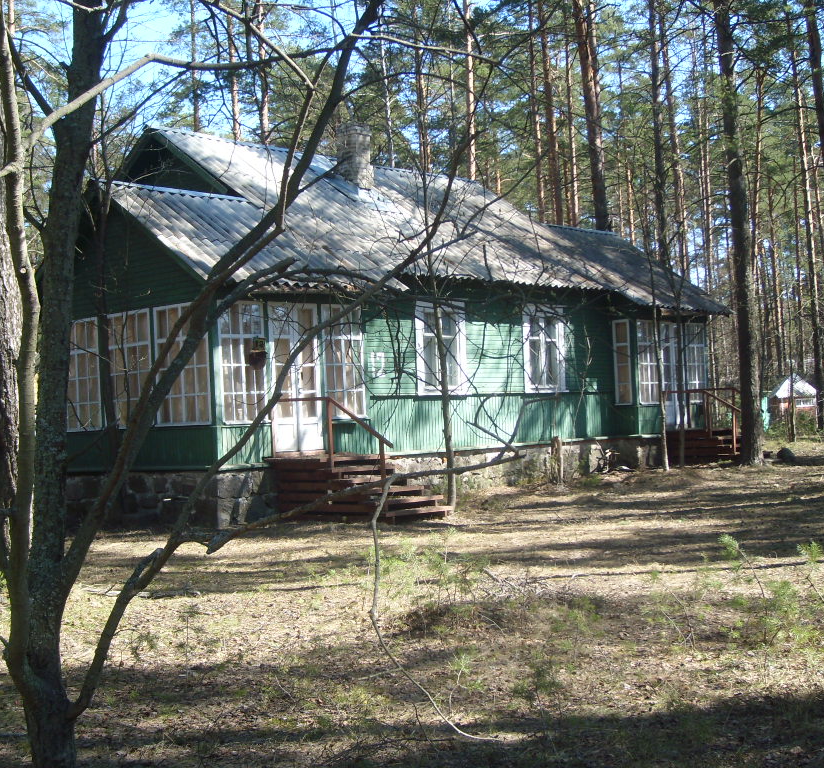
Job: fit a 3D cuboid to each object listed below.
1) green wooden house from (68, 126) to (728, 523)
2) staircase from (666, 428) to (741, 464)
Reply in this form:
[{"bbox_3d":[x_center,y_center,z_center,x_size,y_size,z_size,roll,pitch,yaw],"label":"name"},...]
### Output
[{"bbox_3d":[-1.015,-1.314,25.947,8.500,6.830,15.150,-4,-2,41],"label":"green wooden house"},{"bbox_3d":[6.502,1.307,27.371,1.730,0.770,1.420,-4,-2,41],"label":"staircase"}]

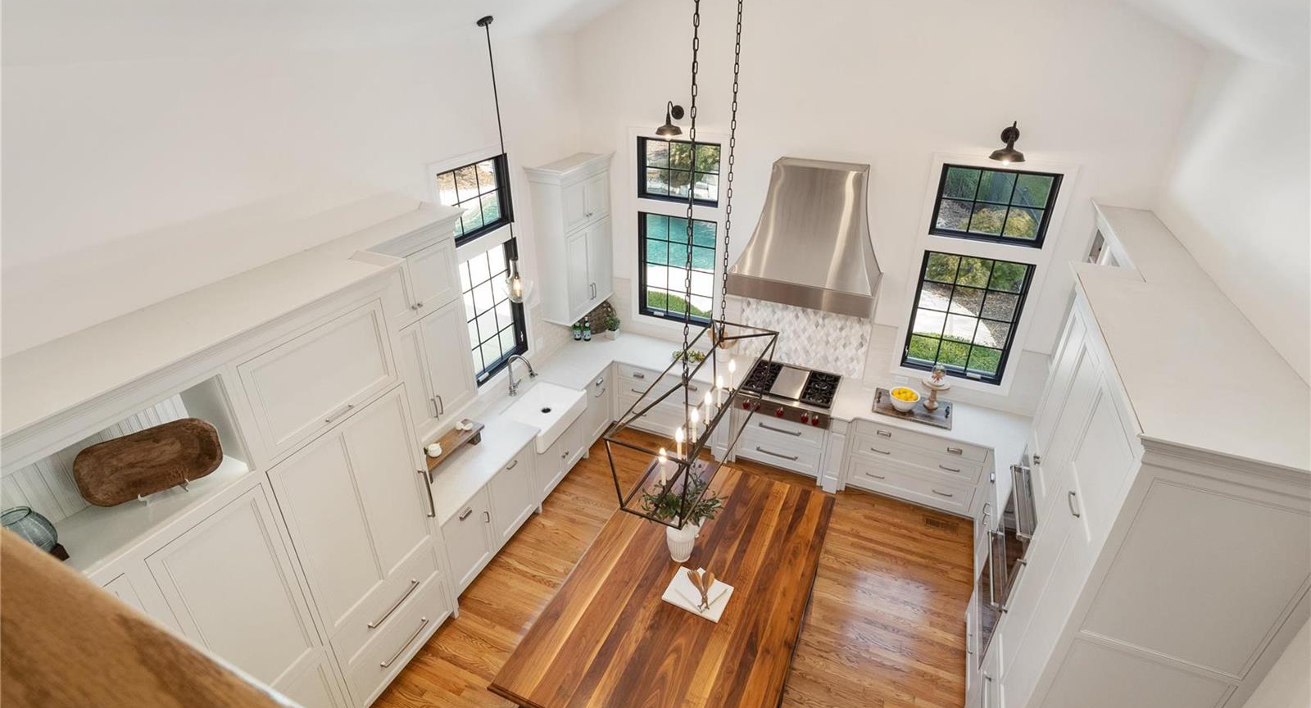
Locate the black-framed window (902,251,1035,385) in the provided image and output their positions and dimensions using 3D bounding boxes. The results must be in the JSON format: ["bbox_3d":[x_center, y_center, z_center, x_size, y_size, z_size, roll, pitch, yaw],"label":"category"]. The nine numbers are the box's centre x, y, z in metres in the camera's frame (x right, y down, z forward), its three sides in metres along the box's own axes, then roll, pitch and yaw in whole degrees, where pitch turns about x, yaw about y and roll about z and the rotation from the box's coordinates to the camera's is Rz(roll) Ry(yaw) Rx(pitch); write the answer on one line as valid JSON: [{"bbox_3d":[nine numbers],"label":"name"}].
[{"bbox_3d":[2.741,-0.321,5.187,0.843,1.142,0.100,12,31,21],"label":"black-framed window"}]

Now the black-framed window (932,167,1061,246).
[{"bbox_3d":[2.730,-1.201,4.716,0.837,0.583,0.100,12,31,21],"label":"black-framed window"}]

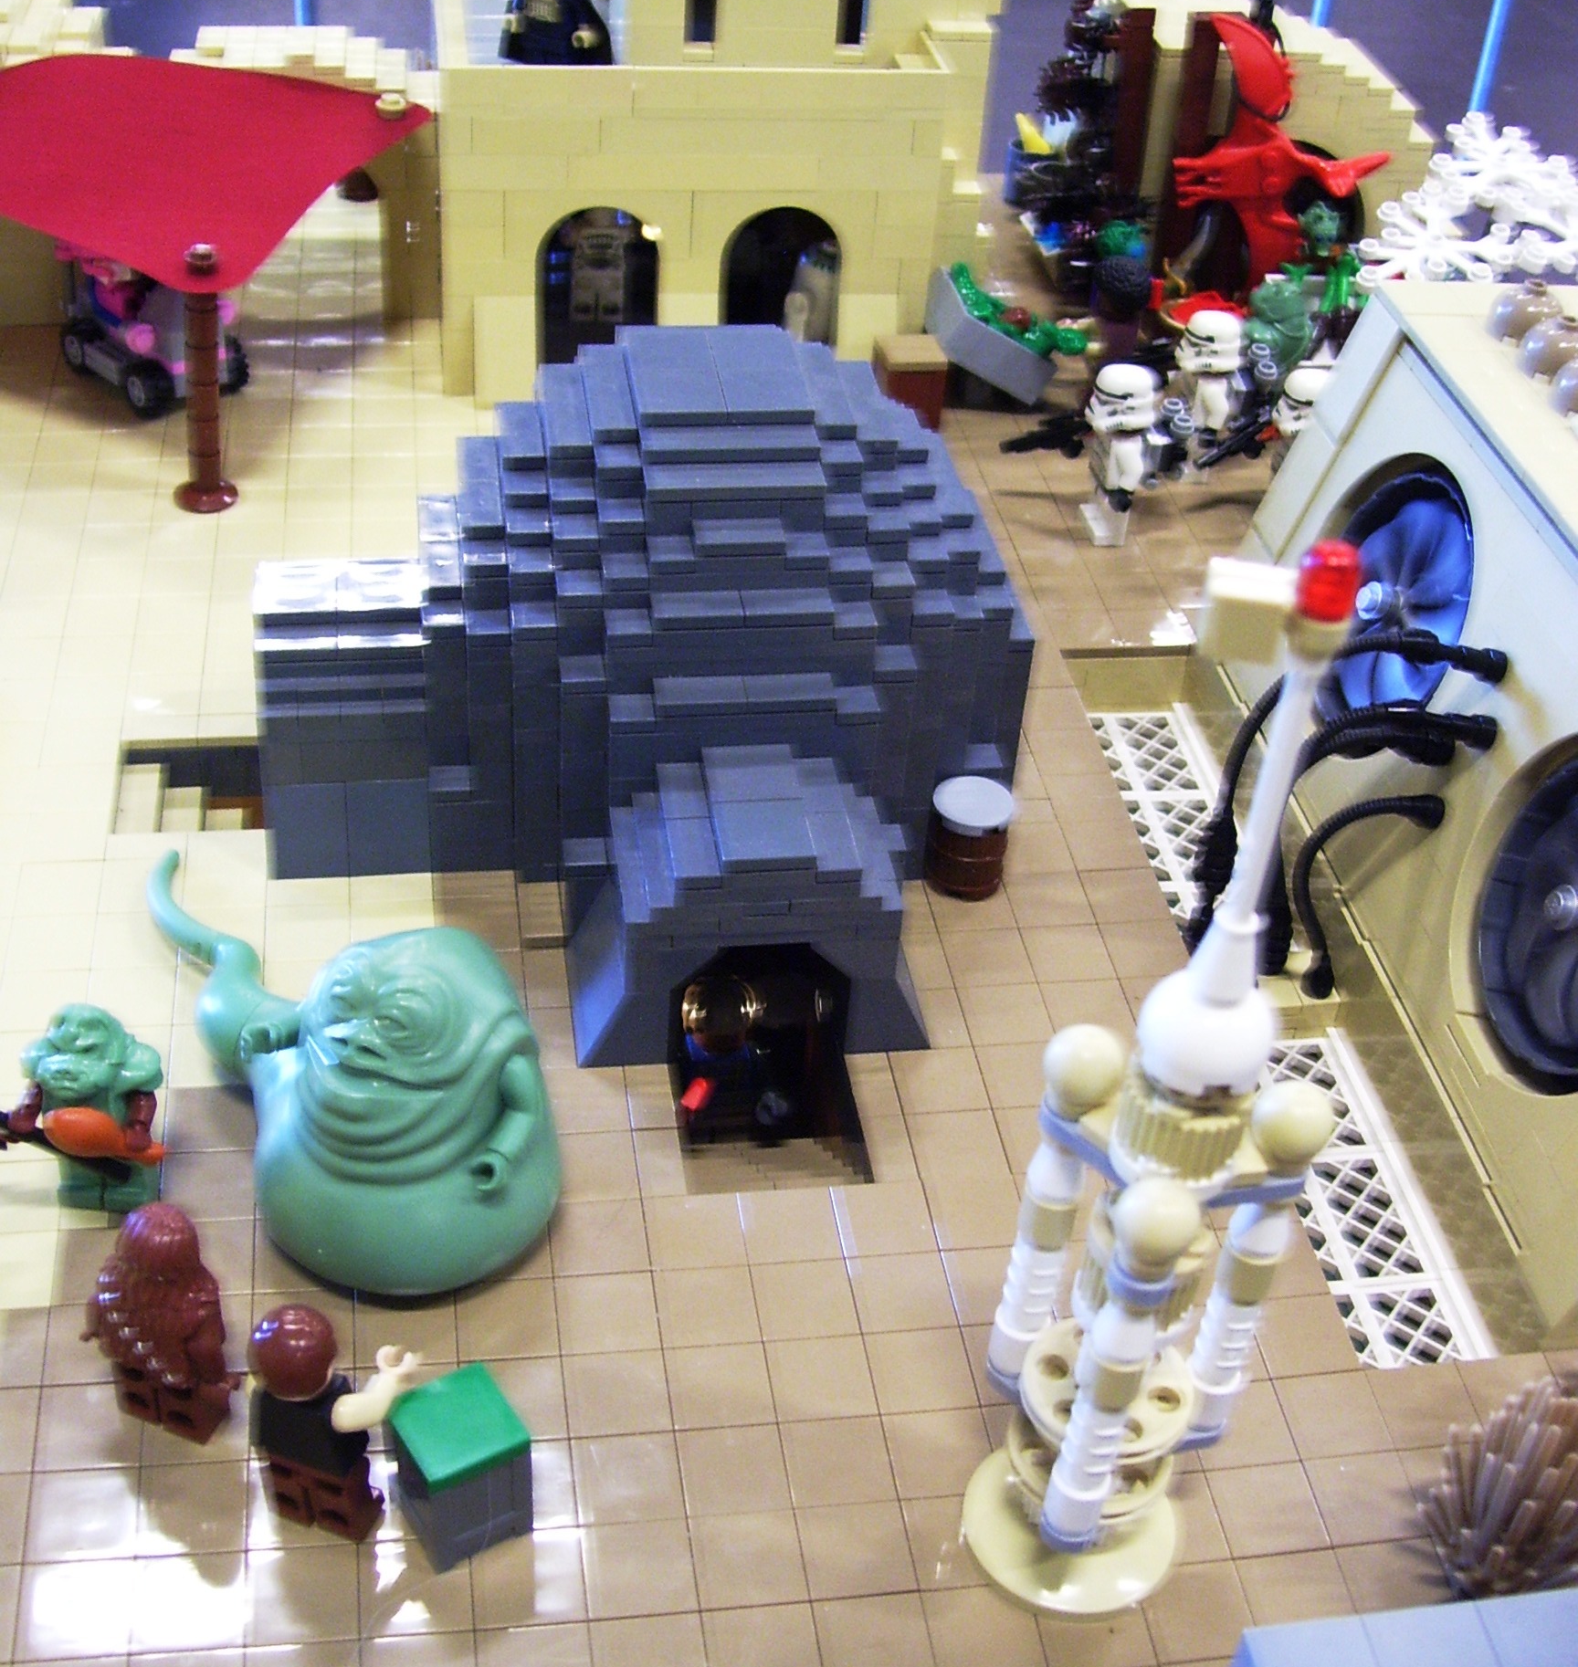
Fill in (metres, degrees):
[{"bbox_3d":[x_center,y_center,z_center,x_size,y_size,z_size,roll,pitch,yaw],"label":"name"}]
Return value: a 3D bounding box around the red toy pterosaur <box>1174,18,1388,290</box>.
[{"bbox_3d":[0.140,-0.192,0.632,0.063,0.086,0.034,-5,40,-15],"label":"red toy pterosaur"}]

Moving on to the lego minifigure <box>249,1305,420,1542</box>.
[{"bbox_3d":[-0.066,0.080,0.314,0.024,0.042,0.019,16,39,12],"label":"lego minifigure"}]

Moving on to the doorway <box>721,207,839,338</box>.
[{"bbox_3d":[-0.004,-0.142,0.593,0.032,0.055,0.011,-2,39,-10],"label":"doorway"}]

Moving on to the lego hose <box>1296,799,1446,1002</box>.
[{"bbox_3d":[0.113,0.011,0.438,0.029,0.047,0.010,-2,39,-10],"label":"lego hose"}]

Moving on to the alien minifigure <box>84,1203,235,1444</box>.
[{"bbox_3d":[-0.091,0.070,0.321,0.025,0.045,0.015,17,40,13],"label":"alien minifigure"}]

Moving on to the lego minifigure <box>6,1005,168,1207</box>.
[{"bbox_3d":[-0.113,0.044,0.354,0.026,0.041,0.018,2,39,-6],"label":"lego minifigure"}]

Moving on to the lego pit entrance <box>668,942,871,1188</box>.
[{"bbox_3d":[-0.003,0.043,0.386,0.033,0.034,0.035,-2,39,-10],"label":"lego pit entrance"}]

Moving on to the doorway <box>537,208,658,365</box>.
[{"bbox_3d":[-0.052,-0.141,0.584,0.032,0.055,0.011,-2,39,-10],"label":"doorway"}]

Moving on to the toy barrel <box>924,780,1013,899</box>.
[{"bbox_3d":[0.037,0.002,0.446,0.017,0.020,0.017,-2,39,-10],"label":"toy barrel"}]

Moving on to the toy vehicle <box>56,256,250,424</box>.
[{"bbox_3d":[-0.167,-0.134,0.574,0.048,0.036,0.032,34,46,30],"label":"toy vehicle"}]

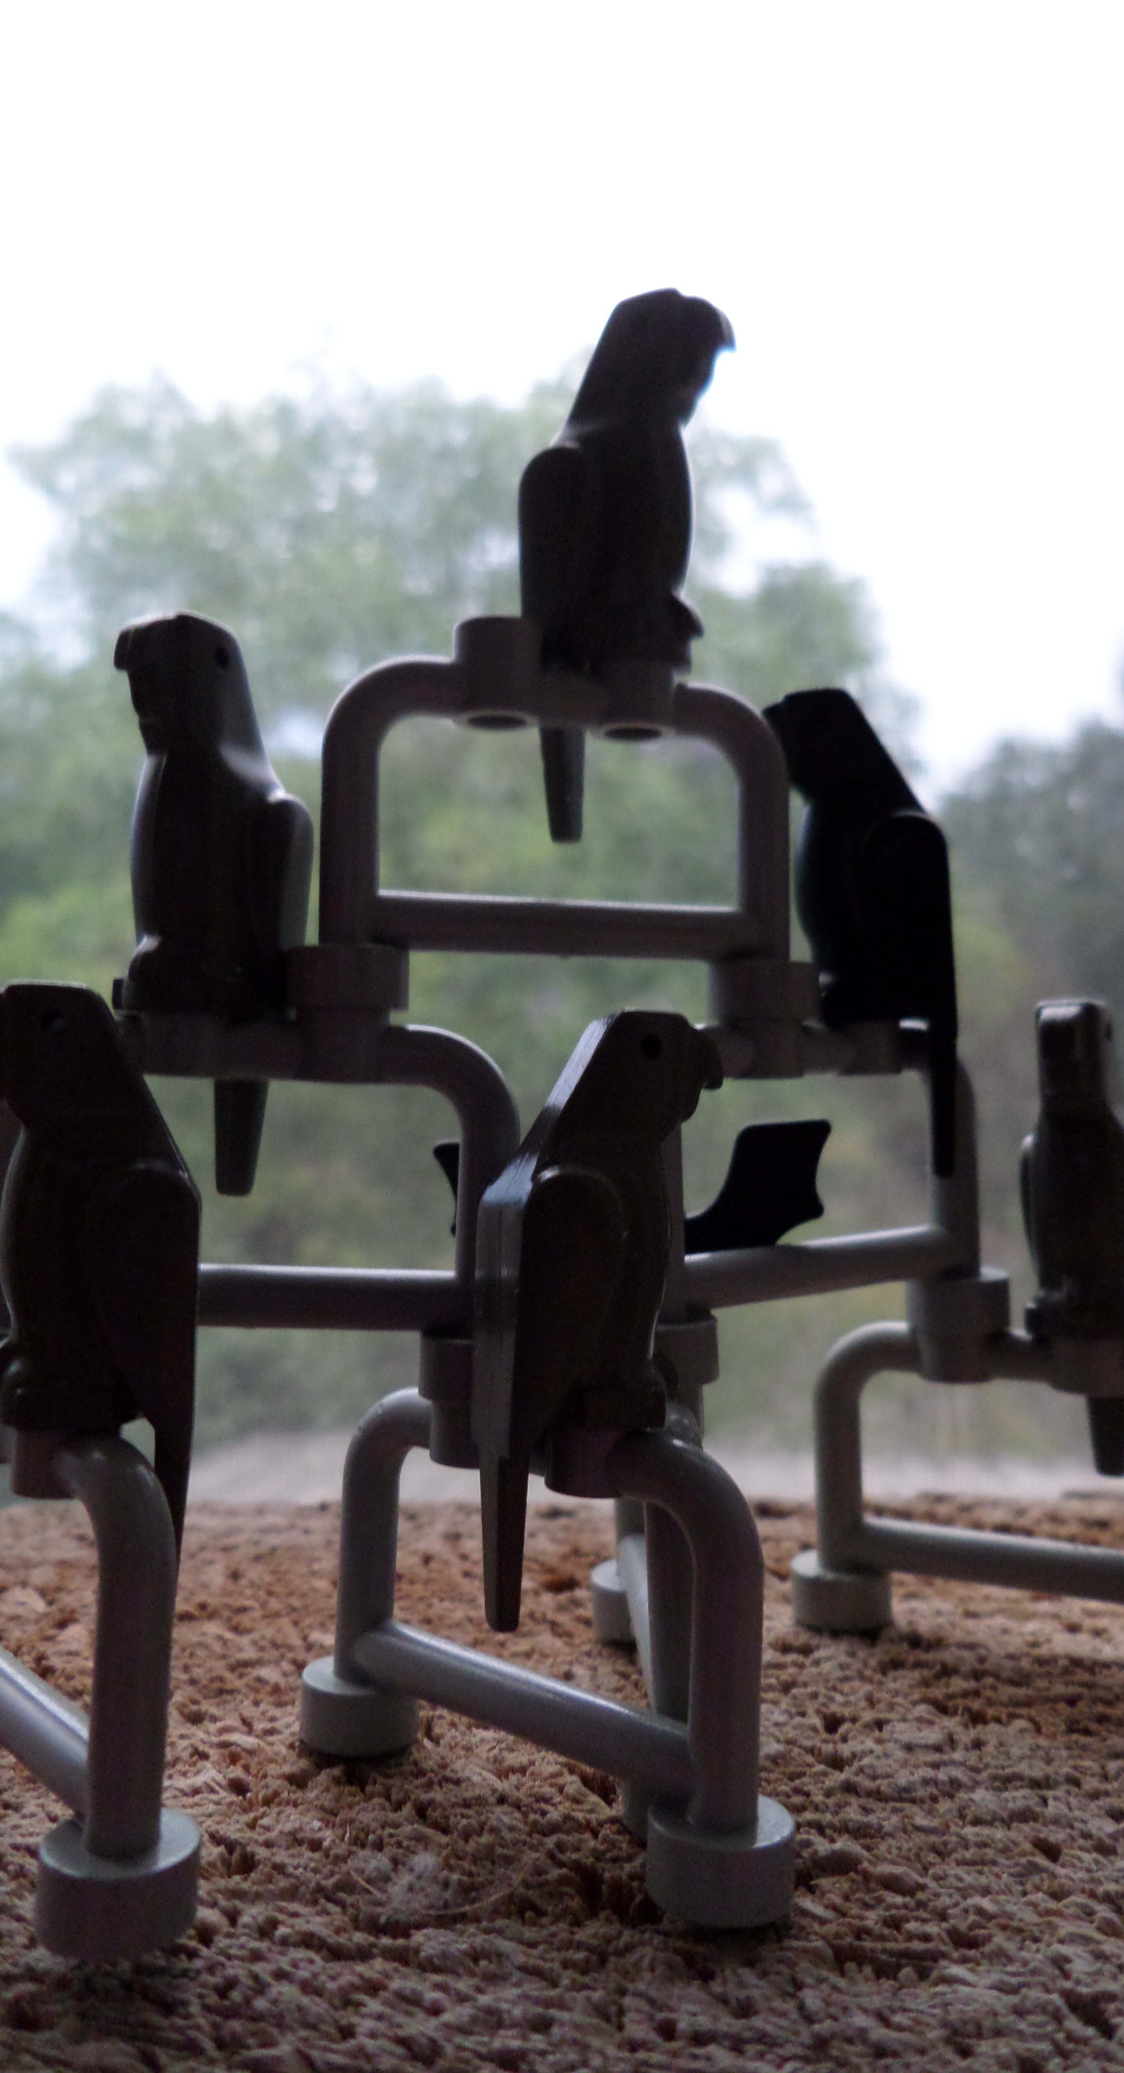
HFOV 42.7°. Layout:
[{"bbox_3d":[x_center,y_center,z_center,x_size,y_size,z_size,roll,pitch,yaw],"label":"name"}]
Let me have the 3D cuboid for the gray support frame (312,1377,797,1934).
[{"bbox_3d":[-0.002,0.027,0.072,0.030,0.021,0.006,-2,-4,41],"label":"gray support frame"}]

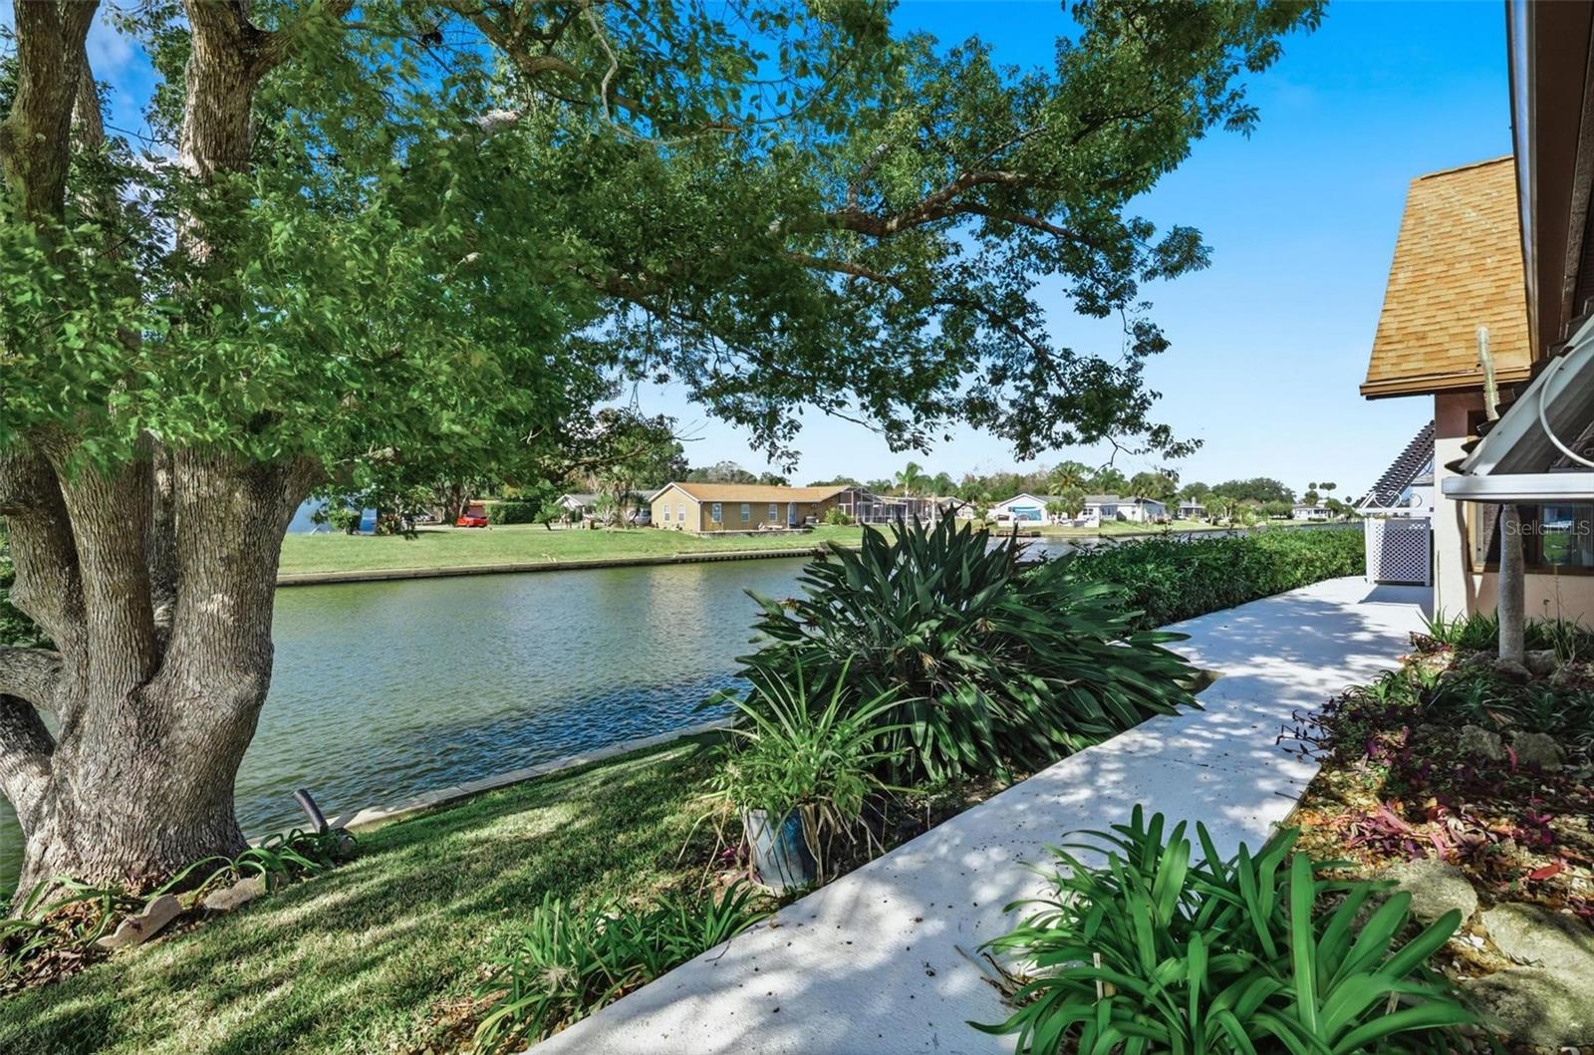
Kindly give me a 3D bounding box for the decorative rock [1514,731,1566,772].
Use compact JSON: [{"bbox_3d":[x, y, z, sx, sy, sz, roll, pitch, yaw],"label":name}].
[{"bbox_3d":[4.270,1.300,4.330,0.220,0.200,0.200,1,1,45],"label":"decorative rock"}]

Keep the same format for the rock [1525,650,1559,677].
[{"bbox_3d":[6.740,1.250,6.820,0.260,0.230,0.230,1,1,45],"label":"rock"}]

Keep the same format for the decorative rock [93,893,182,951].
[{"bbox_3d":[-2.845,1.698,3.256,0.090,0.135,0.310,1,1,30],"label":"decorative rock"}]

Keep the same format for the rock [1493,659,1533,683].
[{"bbox_3d":[6.320,1.270,6.630,0.260,0.200,0.220,1,1,44],"label":"rock"}]

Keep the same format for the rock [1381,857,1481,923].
[{"bbox_3d":[2.340,1.360,2.790,0.290,0.180,0.260,1,1,40],"label":"rock"}]

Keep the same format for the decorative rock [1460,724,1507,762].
[{"bbox_3d":[4.100,1.300,4.490,0.215,0.200,0.190,1,1,43],"label":"decorative rock"}]

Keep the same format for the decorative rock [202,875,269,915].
[{"bbox_3d":[-2.627,1.703,3.527,0.100,0.120,0.280,1,1,36],"label":"decorative rock"}]

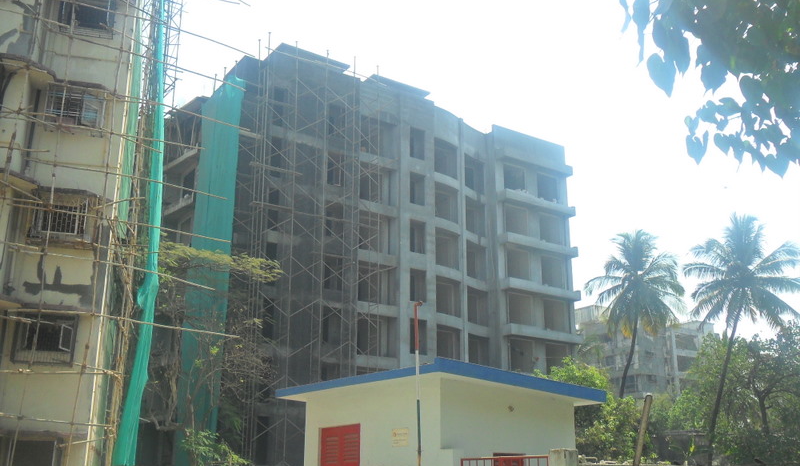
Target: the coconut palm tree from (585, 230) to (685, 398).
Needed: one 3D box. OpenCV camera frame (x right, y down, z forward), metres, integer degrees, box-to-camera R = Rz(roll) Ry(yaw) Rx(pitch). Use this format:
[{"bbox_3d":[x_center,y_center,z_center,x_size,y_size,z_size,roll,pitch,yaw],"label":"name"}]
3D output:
[{"bbox_3d":[15.672,8.892,54.514,6.350,18.370,6.350,-5,-17,15],"label":"coconut palm tree"}]

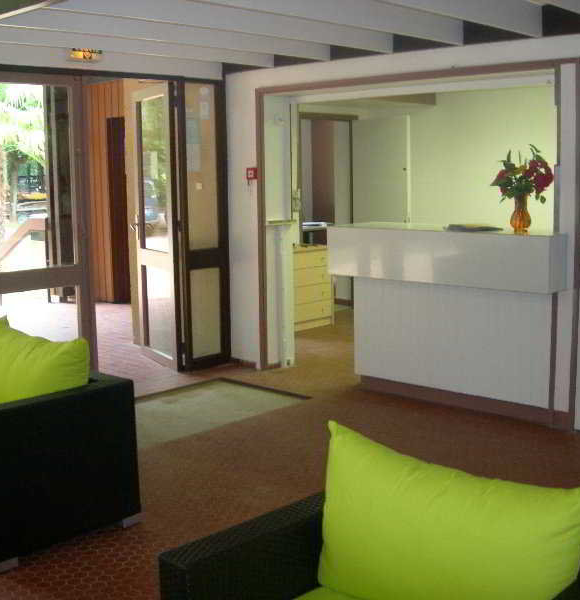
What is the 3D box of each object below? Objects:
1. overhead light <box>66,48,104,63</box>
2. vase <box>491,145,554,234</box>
[{"bbox_3d":[-1.349,-1.612,5.782,0.065,0.088,0.245,7,12,43],"label":"overhead light"},{"bbox_3d":[1.302,-0.619,4.938,0.340,0.495,0.310,7,12,43],"label":"vase"}]

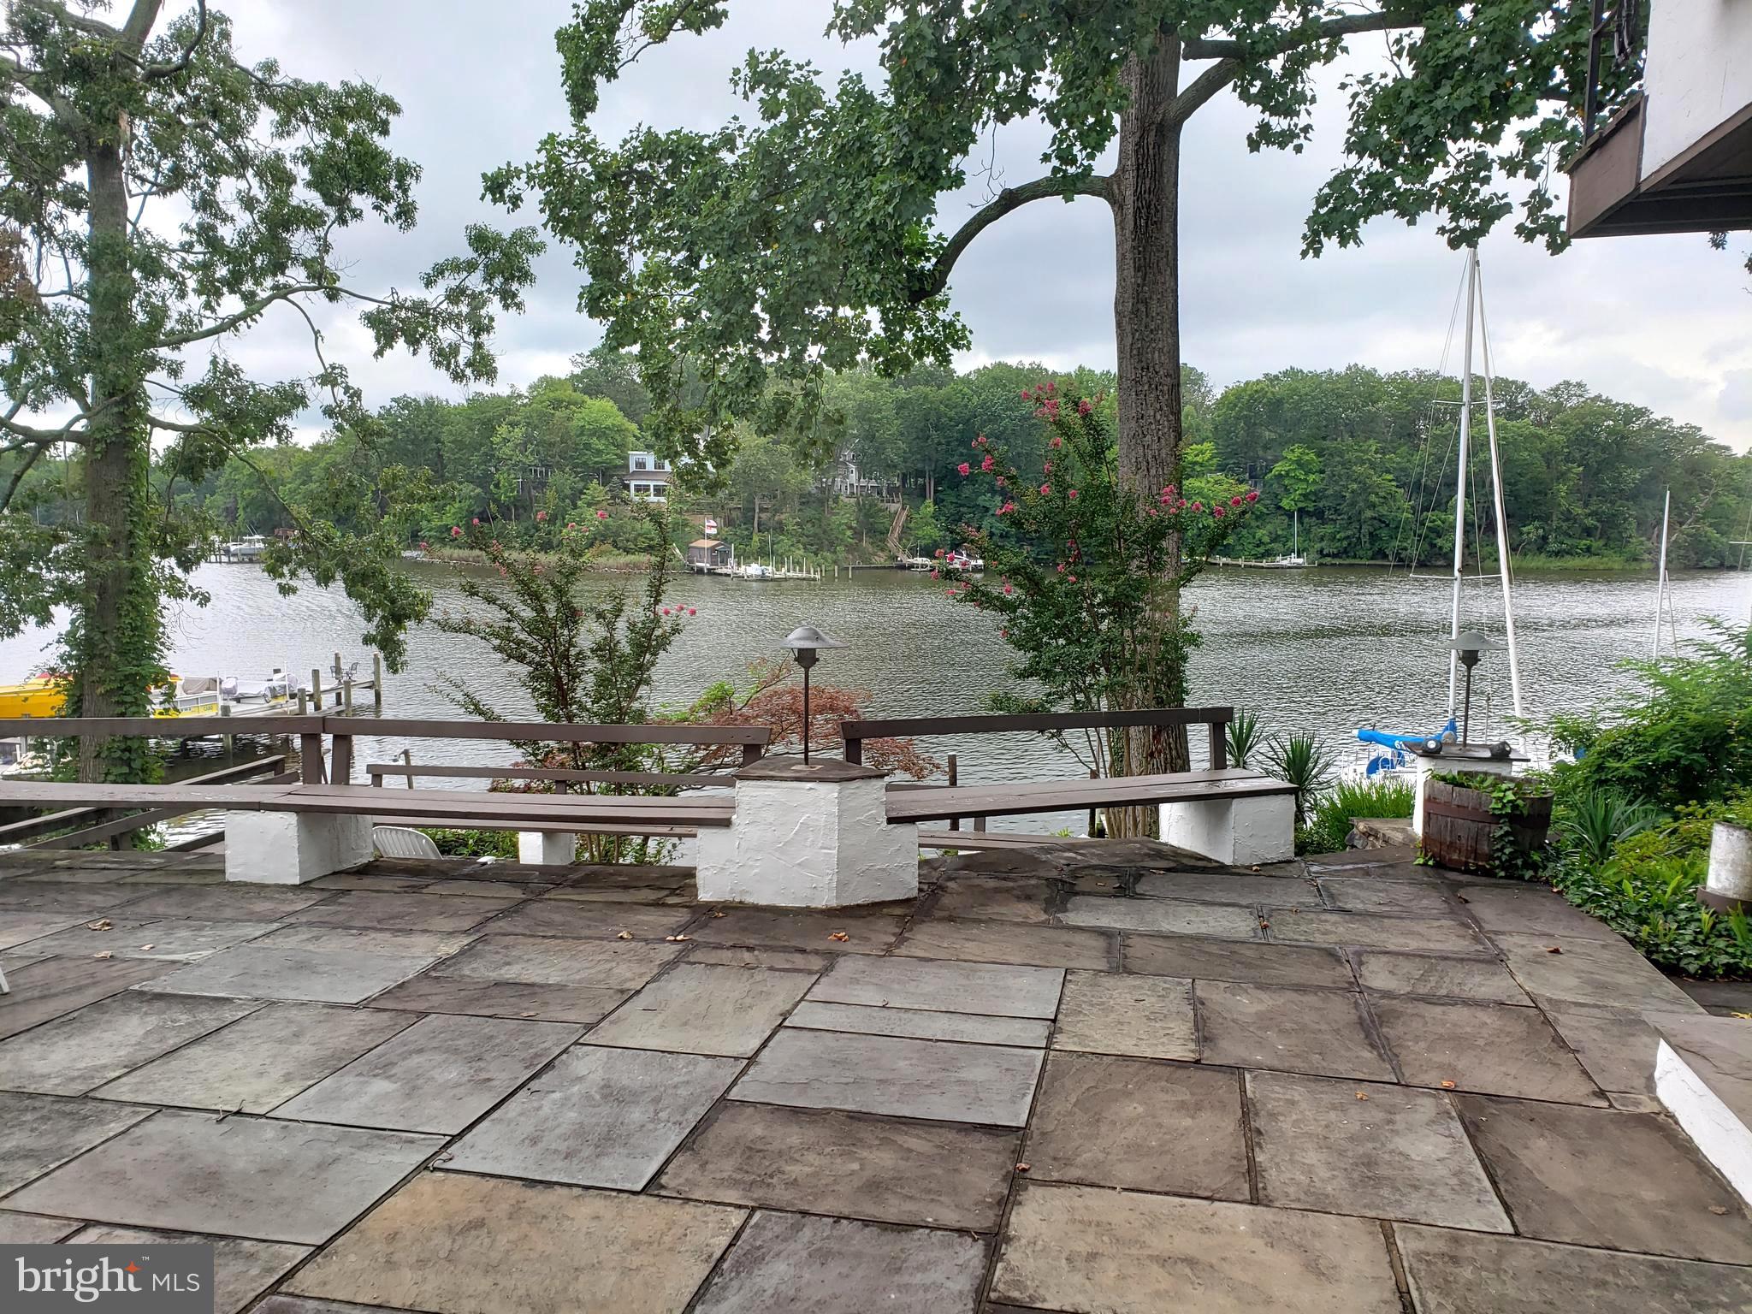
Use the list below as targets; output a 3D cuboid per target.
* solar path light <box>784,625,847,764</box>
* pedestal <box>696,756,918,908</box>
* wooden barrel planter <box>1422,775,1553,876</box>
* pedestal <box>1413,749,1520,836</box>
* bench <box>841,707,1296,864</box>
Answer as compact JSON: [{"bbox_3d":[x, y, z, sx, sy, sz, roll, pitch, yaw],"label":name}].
[{"bbox_3d":[-0.313,0.195,6.444,0.306,0.664,0.306,0,5,0],"label":"solar path light"},{"bbox_3d":[-0.331,0.832,6.391,1.038,0.603,0.672,0,5,-5],"label":"pedestal"},{"bbox_3d":[3.247,0.894,7.021,0.632,0.420,0.632,3,5,0],"label":"wooden barrel planter"},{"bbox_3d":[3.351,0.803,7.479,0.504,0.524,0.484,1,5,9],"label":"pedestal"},{"bbox_3d":[1.048,0.714,6.908,2.421,0.761,0.613,-2,5,-21],"label":"bench"}]

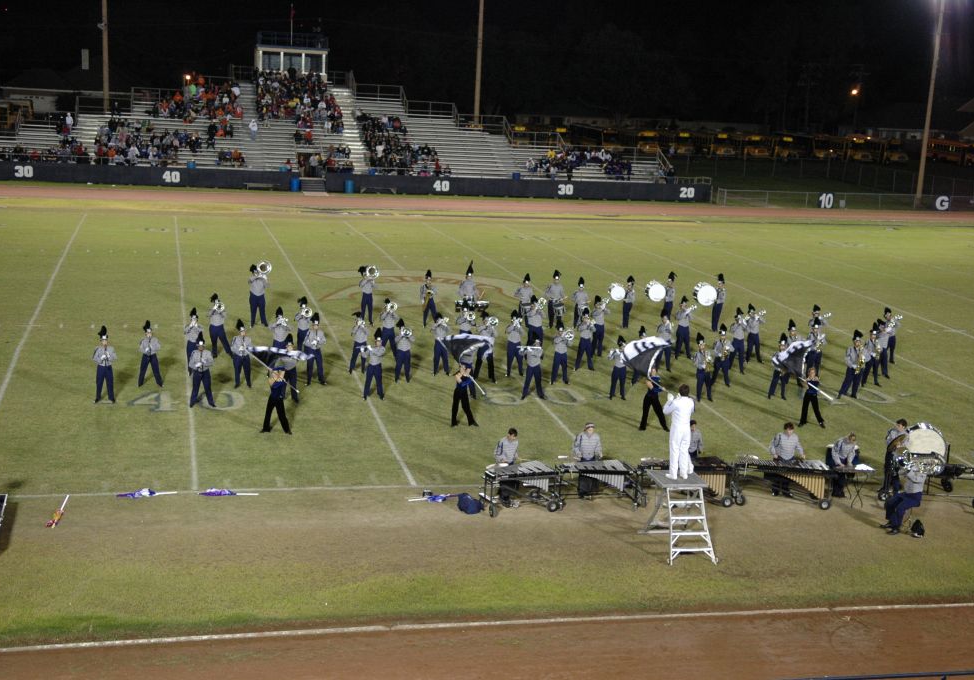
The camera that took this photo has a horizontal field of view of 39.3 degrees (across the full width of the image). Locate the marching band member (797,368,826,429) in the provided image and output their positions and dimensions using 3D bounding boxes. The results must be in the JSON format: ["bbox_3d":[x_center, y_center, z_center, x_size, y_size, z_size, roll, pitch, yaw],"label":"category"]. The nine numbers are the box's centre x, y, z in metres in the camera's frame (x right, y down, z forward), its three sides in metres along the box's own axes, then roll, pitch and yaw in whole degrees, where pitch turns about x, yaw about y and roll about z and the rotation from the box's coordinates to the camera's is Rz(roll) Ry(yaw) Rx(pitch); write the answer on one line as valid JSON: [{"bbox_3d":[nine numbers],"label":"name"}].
[{"bbox_3d":[8.441,1.484,35.316,0.700,1.600,0.450,3,11,-2],"label":"marching band member"}]

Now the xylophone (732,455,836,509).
[{"bbox_3d":[6.224,3.074,29.064,2.030,0.930,0.780,3,11,-3],"label":"xylophone"}]

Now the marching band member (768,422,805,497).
[{"bbox_3d":[6.465,2.595,29.497,0.700,1.670,0.500,2,11,-4],"label":"marching band member"}]

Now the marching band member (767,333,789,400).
[{"bbox_3d":[8.117,0.736,37.889,0.540,1.870,0.460,0,12,-16],"label":"marching band member"}]

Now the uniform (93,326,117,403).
[{"bbox_3d":[-9.437,0.609,33.716,0.600,1.930,0.480,0,12,-13],"label":"uniform"}]

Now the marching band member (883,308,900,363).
[{"bbox_3d":[12.924,-0.146,43.621,0.520,1.840,0.460,-3,13,-28],"label":"marching band member"}]

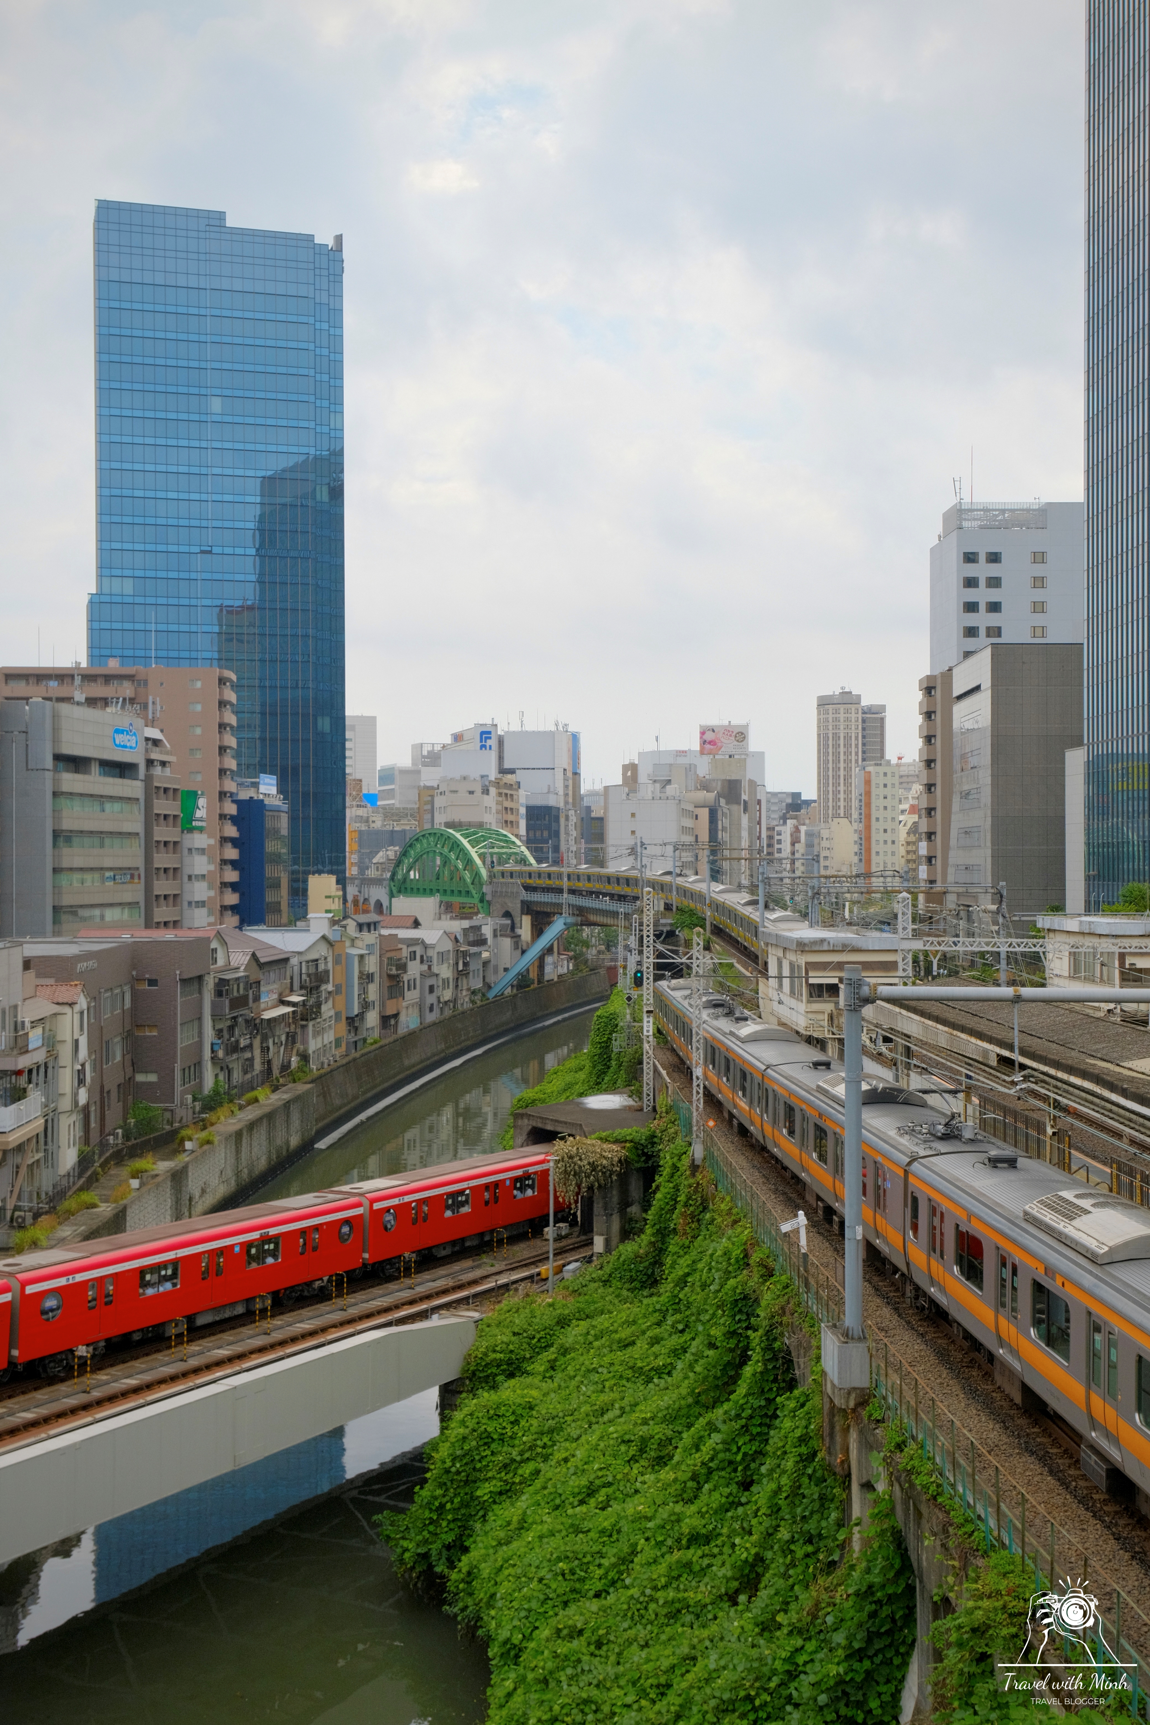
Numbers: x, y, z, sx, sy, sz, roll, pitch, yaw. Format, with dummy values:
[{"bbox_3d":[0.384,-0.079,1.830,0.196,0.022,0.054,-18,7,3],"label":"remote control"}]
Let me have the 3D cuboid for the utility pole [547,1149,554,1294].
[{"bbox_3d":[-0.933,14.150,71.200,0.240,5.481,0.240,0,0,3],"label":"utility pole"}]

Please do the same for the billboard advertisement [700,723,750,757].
[{"bbox_3d":[31.100,-25.600,380.000,10.000,6.000,0.900,0,0,3],"label":"billboard advertisement"}]

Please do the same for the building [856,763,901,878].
[{"bbox_3d":[75.600,-4.500,455.000,9.500,40.500,11.000,0,0,20],"label":"building"}]

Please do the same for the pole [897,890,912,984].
[{"bbox_3d":[12.350,5.300,68.000,0.500,8.500,0.500,0,0,-3],"label":"pole"}]

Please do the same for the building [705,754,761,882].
[{"bbox_3d":[33.000,-3.000,385.000,11.500,38.700,13.000,0,0,6],"label":"building"}]

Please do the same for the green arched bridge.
[{"bbox_3d":[-20.300,0.900,325.000,10.500,14.600,71.500,0,0,-18],"label":"green arched bridge"}]

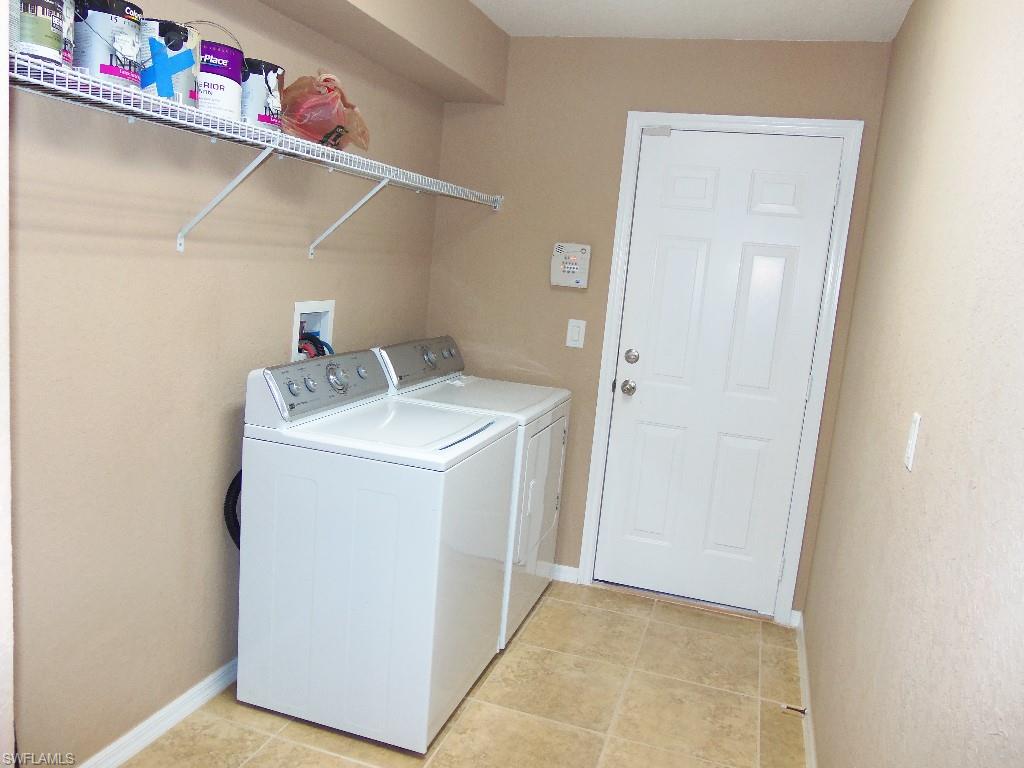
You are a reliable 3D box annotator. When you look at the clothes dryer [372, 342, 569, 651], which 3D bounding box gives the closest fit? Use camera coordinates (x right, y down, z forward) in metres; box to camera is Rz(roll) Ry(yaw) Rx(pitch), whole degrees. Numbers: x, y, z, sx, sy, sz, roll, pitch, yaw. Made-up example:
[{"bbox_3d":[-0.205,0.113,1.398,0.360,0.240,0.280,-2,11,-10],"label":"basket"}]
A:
[{"bbox_3d":[-0.188,0.389,3.286,0.690,1.085,0.720,8,9,17],"label":"clothes dryer"}]

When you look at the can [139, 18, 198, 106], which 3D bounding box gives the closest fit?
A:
[{"bbox_3d":[-0.829,-0.739,1.820,0.165,0.190,0.165,5,9,-1],"label":"can"}]

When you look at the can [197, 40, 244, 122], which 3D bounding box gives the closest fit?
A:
[{"bbox_3d":[-0.778,-0.759,1.974,0.165,0.190,0.165,5,9,-1],"label":"can"}]

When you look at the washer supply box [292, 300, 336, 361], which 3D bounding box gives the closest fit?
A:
[{"bbox_3d":[-0.758,-0.199,2.863,0.075,0.220,0.270,8,9,17],"label":"washer supply box"}]

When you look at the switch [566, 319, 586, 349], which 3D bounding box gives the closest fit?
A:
[{"bbox_3d":[0.291,-0.226,3.487,0.078,0.122,0.010,8,9,17],"label":"switch"}]

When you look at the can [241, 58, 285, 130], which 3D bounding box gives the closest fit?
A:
[{"bbox_3d":[-0.720,-0.778,2.125,0.165,0.190,0.165,5,9,-1],"label":"can"}]

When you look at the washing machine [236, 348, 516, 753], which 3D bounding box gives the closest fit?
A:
[{"bbox_3d":[-0.417,0.479,2.601,0.680,1.085,0.682,8,9,17],"label":"washing machine"}]

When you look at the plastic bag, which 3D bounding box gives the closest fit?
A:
[{"bbox_3d":[-0.621,-0.838,2.375,0.250,0.240,0.350,8,9,17],"label":"plastic bag"}]

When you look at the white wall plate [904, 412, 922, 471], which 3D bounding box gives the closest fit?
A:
[{"bbox_3d":[0.828,0.117,1.592,0.009,0.115,0.073,8,10,17],"label":"white wall plate"}]

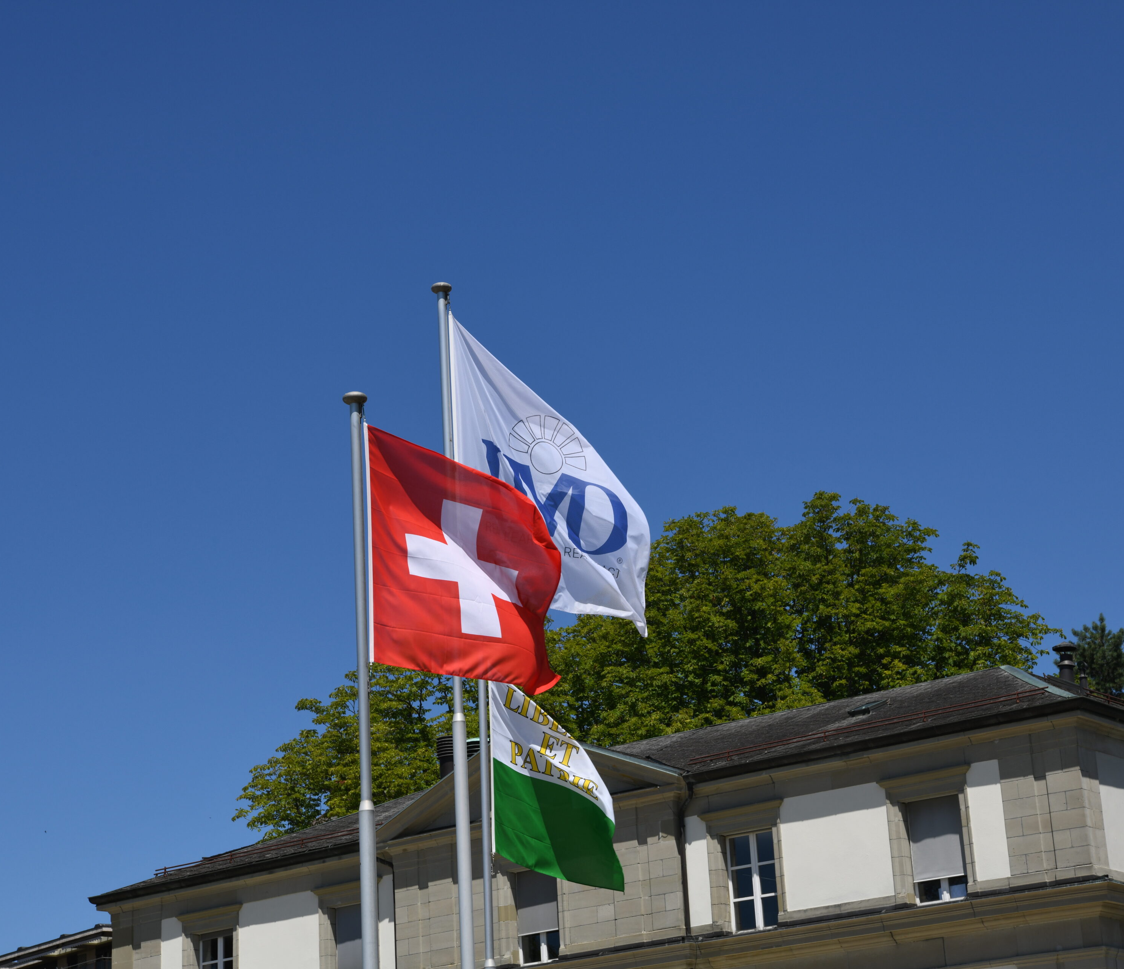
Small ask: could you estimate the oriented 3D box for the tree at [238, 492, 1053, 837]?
[{"bbox_3d":[2.631,11.183,75.255,22.000,22.102,17.000,-4,-18,1],"label":"tree"}]

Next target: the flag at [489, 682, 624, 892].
[{"bbox_3d":[-0.028,2.202,21.620,1.120,1.645,0.450,7,-21,-28],"label":"flag"}]

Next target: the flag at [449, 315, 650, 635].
[{"bbox_3d":[-0.019,-0.098,20.066,1.600,2.186,0.600,6,-21,-26],"label":"flag"}]

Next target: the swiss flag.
[{"bbox_3d":[-0.560,0.448,16.783,1.250,1.589,0.450,6,-21,-26],"label":"swiss flag"}]

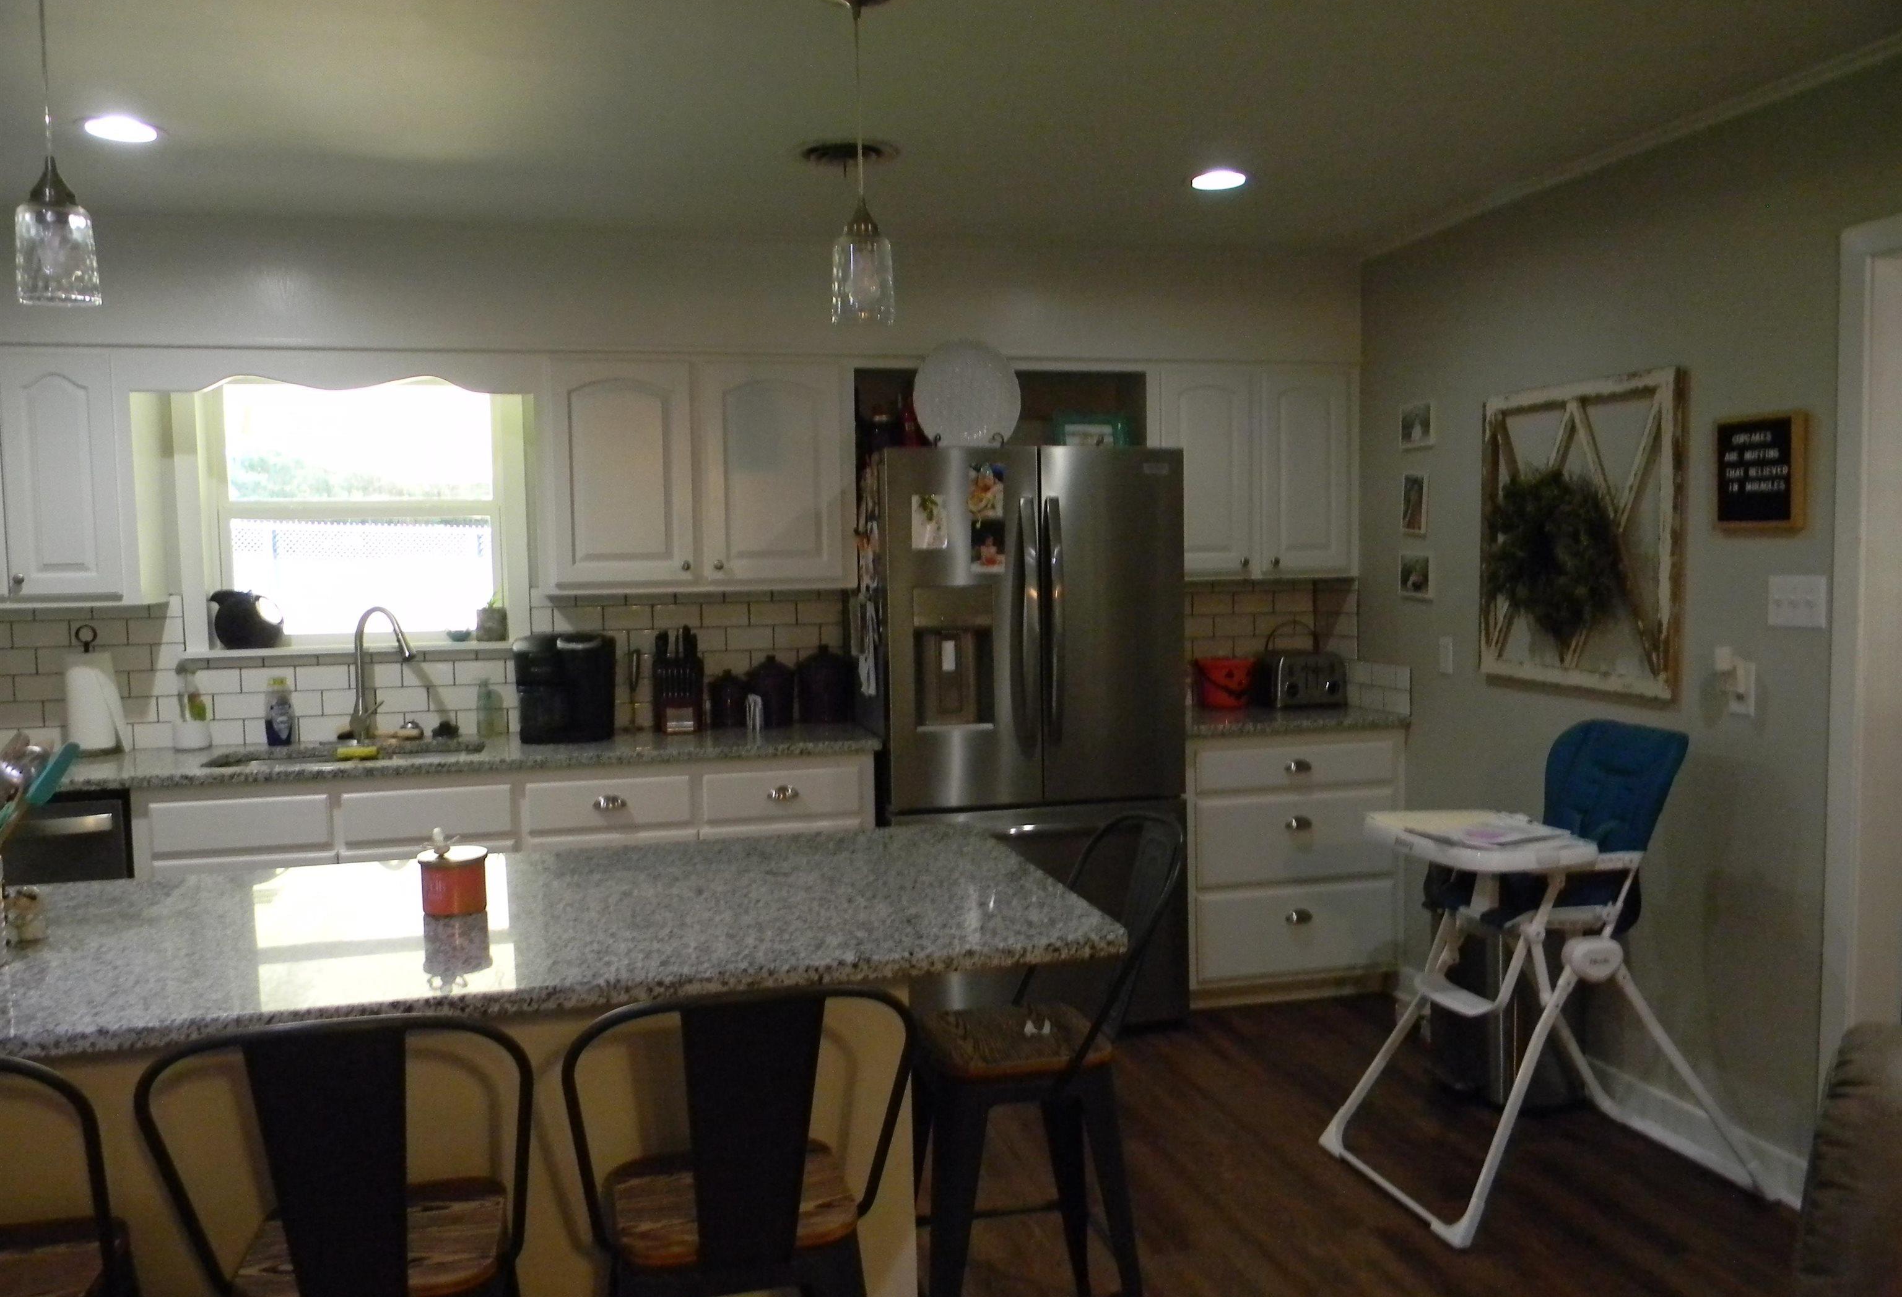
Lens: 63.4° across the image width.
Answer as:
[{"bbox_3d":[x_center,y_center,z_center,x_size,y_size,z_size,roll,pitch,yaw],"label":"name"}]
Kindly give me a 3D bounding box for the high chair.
[{"bbox_3d":[1.355,0.699,3.535,0.820,1.043,0.600,-2,4,-13],"label":"high chair"}]

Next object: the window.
[{"bbox_3d":[-1.832,-0.435,4.755,0.860,0.835,0.110,-2,3,-13],"label":"window"}]

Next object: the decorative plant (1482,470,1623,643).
[{"bbox_3d":[1.536,-0.238,3.922,0.150,0.456,0.450,-2,3,-13],"label":"decorative plant"}]

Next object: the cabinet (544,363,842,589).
[{"bbox_3d":[-0.788,-0.532,4.784,0.950,0.707,0.345,-2,3,-13],"label":"cabinet"}]

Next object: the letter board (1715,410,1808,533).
[{"bbox_3d":[1.784,-0.387,3.394,0.022,0.255,0.251,-2,4,-13],"label":"letter board"}]

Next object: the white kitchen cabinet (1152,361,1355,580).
[{"bbox_3d":[0.968,-0.594,5.224,0.746,0.712,0.325,-2,4,-13],"label":"white kitchen cabinet"}]

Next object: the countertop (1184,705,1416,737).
[{"bbox_3d":[1.005,0.229,5.090,0.761,0.035,0.652,-2,3,-13],"label":"countertop"}]

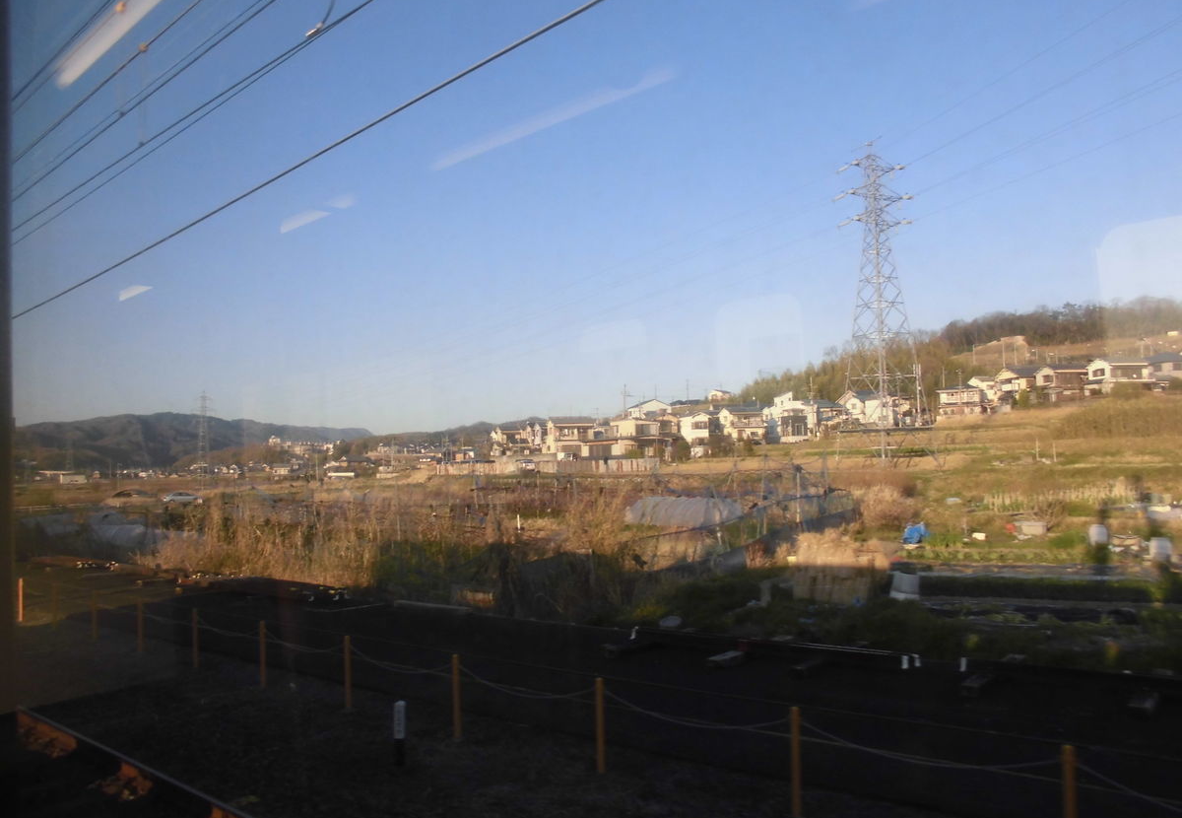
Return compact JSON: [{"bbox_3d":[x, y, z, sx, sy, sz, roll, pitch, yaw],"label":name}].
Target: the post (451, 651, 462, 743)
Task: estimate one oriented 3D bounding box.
[{"bbox_3d":[-1.499,3.214,9.900,0.080,0.944,0.080,1,-4,-30],"label":"post"}]

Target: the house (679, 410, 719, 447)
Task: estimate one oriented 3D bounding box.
[{"bbox_3d":[20.432,4.202,167.797,6.500,7.300,6.800,-3,-3,20],"label":"house"}]

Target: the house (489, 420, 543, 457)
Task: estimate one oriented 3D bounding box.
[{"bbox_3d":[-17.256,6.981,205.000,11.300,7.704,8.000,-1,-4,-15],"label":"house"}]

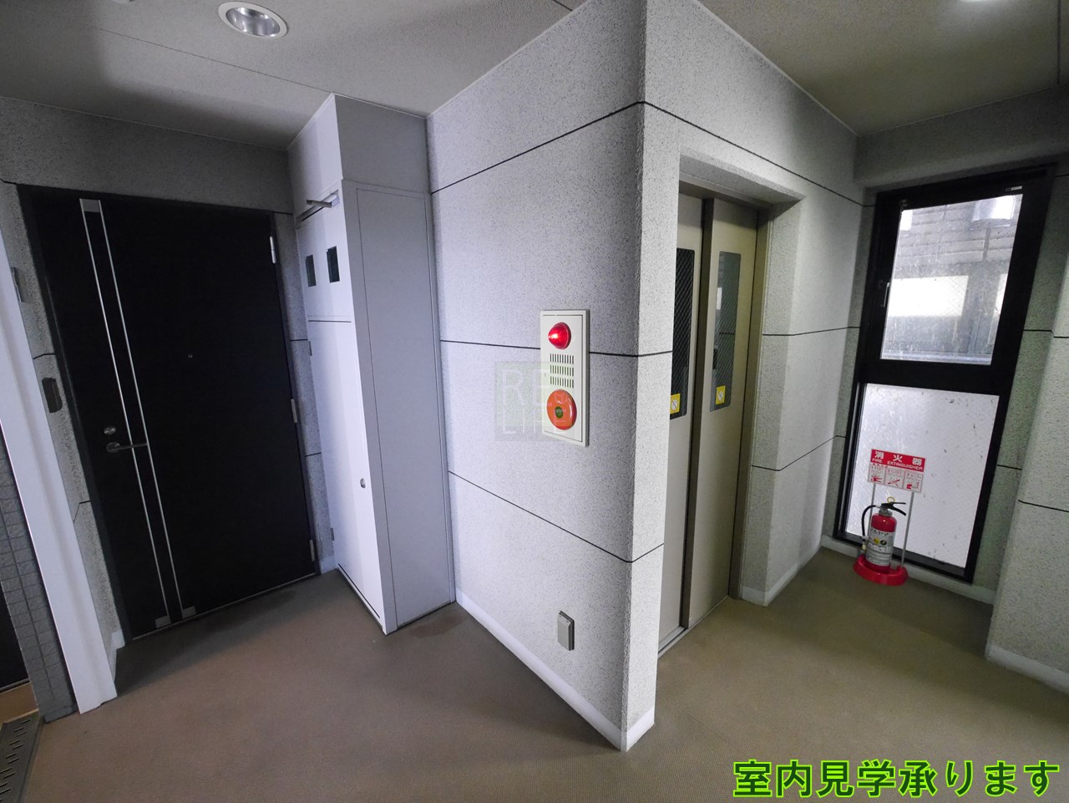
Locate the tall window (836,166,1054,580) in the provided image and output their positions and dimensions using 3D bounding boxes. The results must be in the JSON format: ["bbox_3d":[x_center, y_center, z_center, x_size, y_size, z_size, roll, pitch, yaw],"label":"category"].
[{"bbox_3d":[2.215,-0.094,2.456,0.091,2.139,0.661,-11,15,-39],"label":"tall window"}]

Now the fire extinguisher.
[{"bbox_3d":[2.084,0.811,2.577,0.197,0.514,0.246,-11,15,-39],"label":"fire extinguisher"}]

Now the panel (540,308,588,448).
[{"bbox_3d":[0.087,-0.085,1.553,0.070,0.473,0.229,-11,15,-39],"label":"panel"}]

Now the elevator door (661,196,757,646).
[{"bbox_3d":[0.759,0.156,2.056,0.818,2.054,0.093,-11,15,-39],"label":"elevator door"}]

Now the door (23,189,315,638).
[{"bbox_3d":[-1.777,0.108,2.307,0.880,2.146,0.080,-11,15,-39],"label":"door"}]

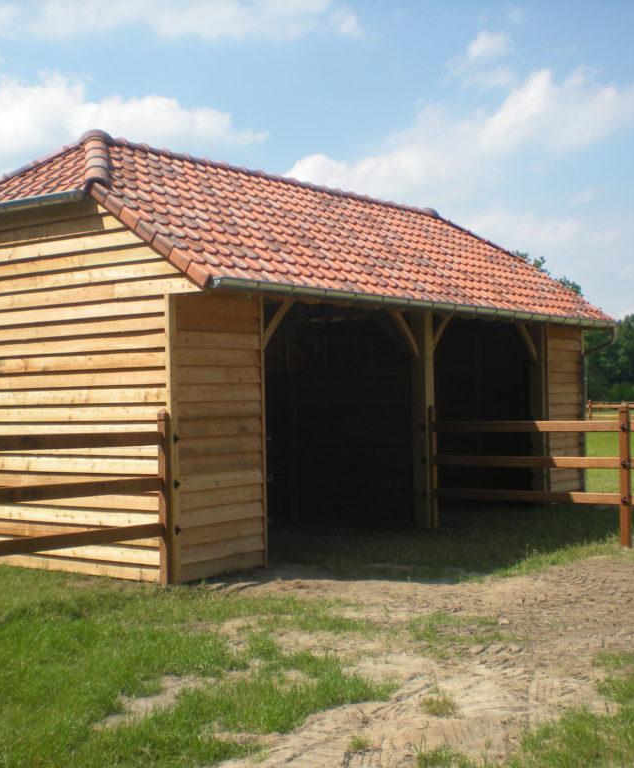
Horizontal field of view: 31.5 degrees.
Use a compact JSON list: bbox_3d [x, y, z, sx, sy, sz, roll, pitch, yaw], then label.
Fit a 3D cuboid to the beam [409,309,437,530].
[{"bbox_3d":[1.233,0.418,12.987,0.182,2.473,0.167,-2,-1,36],"label":"beam"}]

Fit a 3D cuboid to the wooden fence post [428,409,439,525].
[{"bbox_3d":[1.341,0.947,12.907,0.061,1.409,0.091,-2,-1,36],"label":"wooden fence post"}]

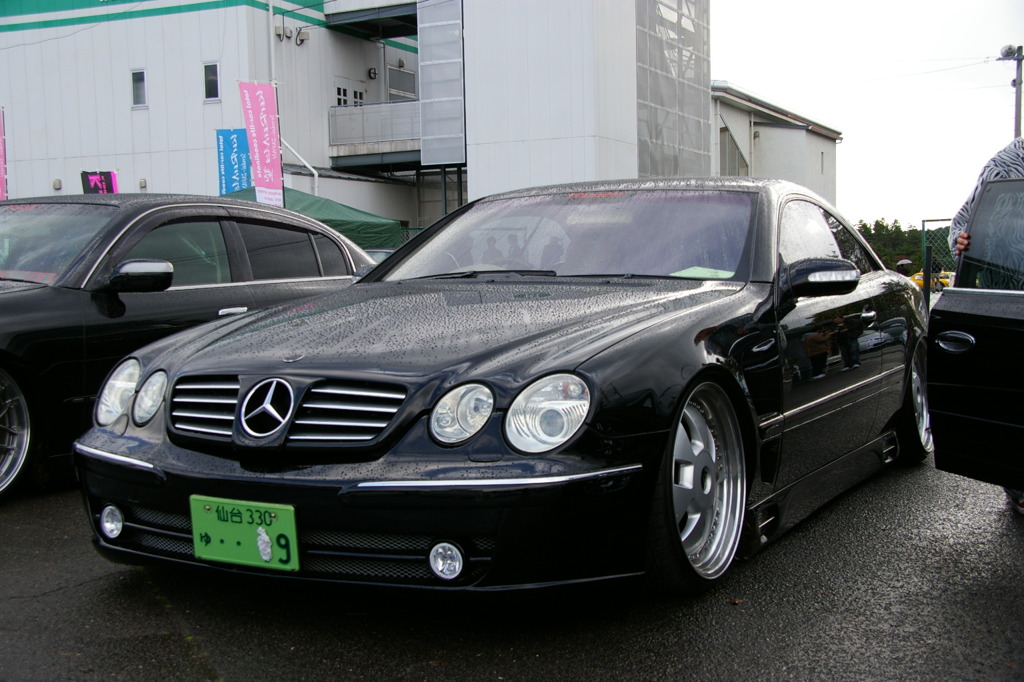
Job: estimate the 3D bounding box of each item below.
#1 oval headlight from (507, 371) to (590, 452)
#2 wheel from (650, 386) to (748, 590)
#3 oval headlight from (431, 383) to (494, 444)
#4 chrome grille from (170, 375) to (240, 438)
[{"bbox_3d":[0.087,0.171,2.915,0.195,0.185,0.160,0,3,23],"label":"oval headlight"},{"bbox_3d":[0.456,0.396,3.481,0.250,0.645,0.645,-3,1,31],"label":"wheel"},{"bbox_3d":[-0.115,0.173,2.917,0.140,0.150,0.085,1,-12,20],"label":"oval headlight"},{"bbox_3d":[-0.803,0.164,3.197,0.300,0.152,0.070,2,-10,38],"label":"chrome grille"}]

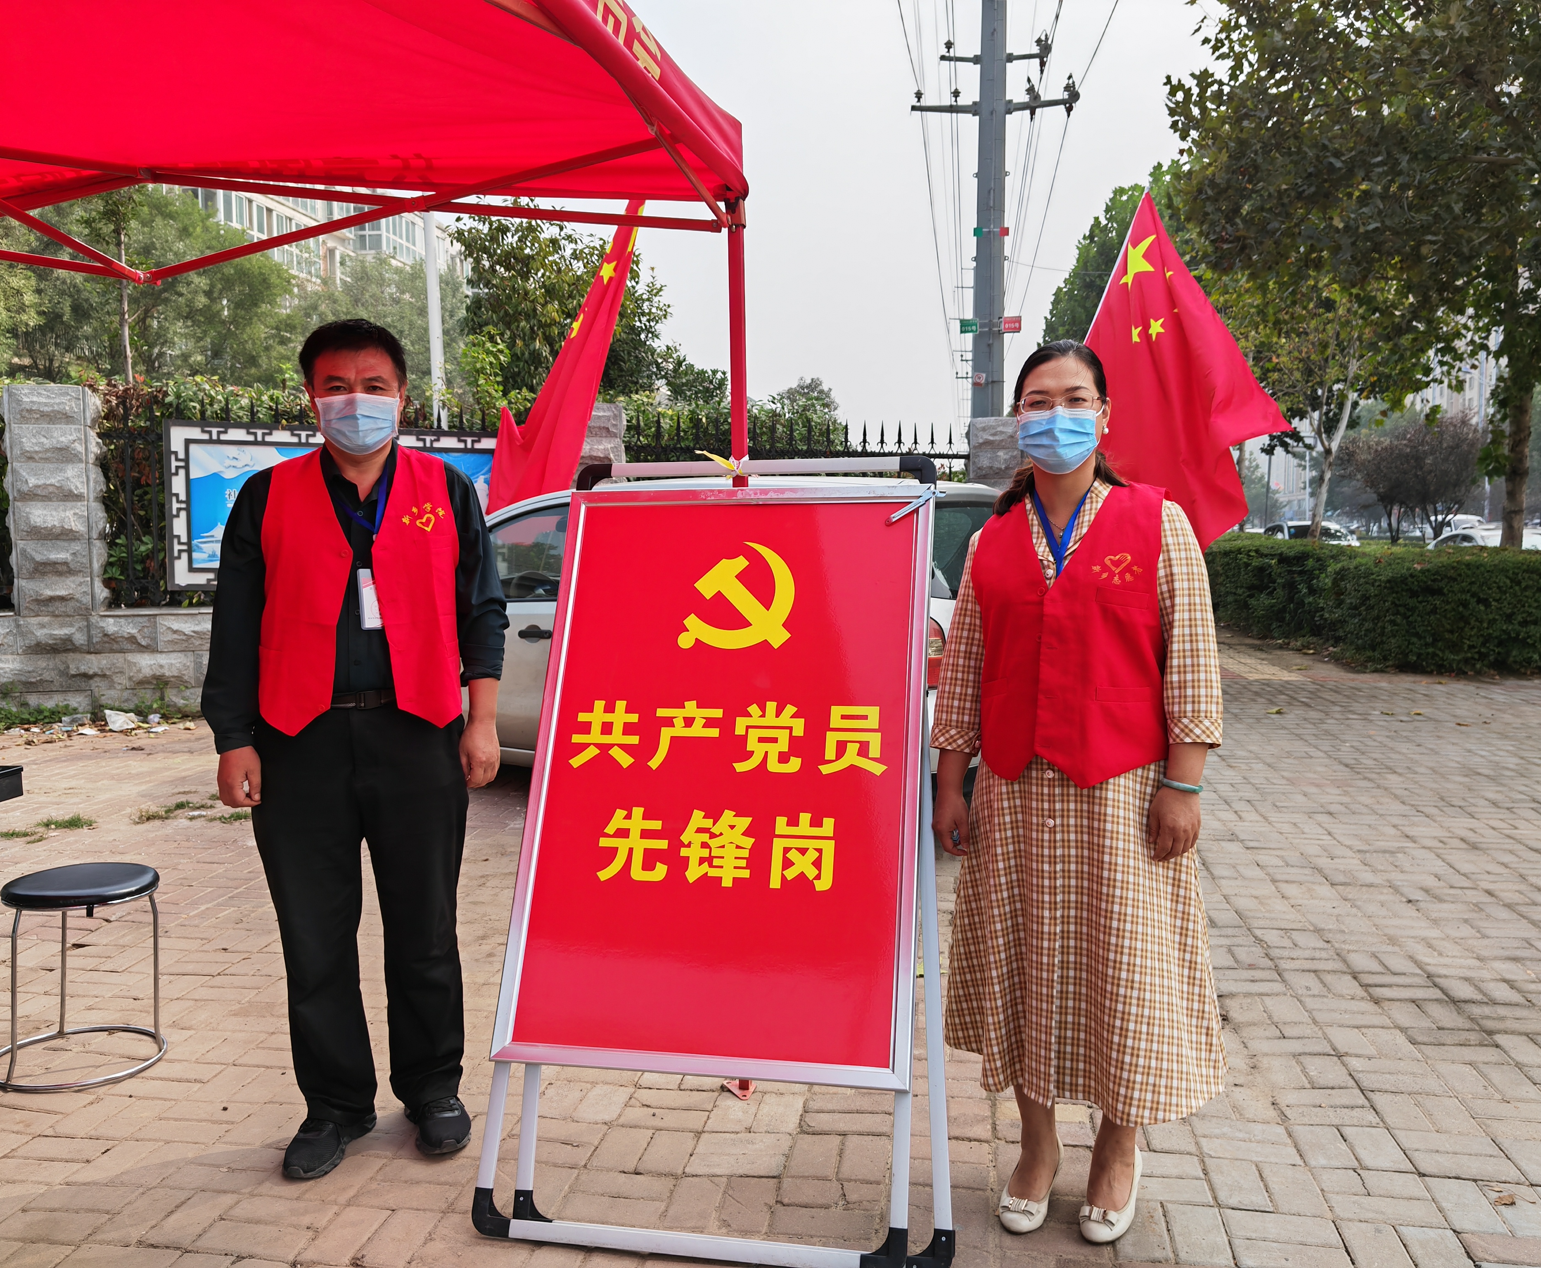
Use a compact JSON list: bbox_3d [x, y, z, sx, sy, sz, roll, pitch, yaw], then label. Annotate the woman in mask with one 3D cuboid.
[{"bbox_3d":[0.575,0.279,2.469,0.530,1.625,0.380,2,5,22],"label":"woman in mask"}]

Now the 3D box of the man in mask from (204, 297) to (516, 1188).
[{"bbox_3d":[-0.850,0.217,2.755,0.600,1.705,0.350,-1,5,-15],"label":"man in mask"}]

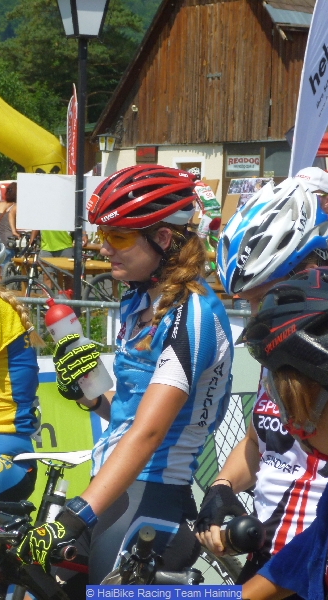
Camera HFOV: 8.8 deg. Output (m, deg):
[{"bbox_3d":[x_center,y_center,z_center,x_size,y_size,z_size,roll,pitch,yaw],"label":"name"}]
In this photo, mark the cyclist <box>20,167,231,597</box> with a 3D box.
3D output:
[{"bbox_3d":[-0.087,0.579,4.950,0.530,1.730,0.510,0,4,-25],"label":"cyclist"}]

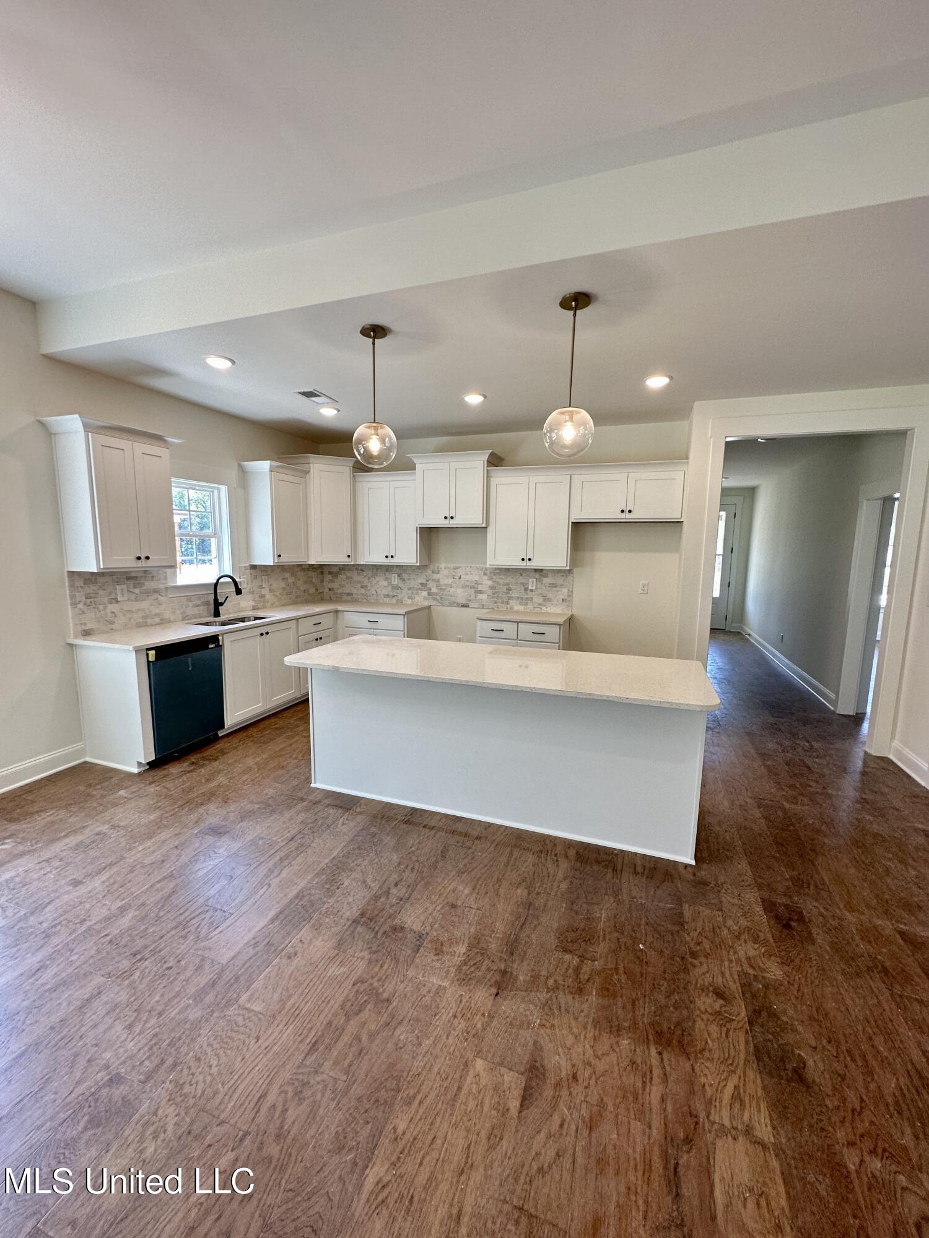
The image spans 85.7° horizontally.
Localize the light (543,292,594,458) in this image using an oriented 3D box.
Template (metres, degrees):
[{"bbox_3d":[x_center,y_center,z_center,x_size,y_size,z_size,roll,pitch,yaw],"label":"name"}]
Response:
[{"bbox_3d":[0.524,-1.167,2.449,0.250,0.752,0.250,4,8,19],"label":"light"}]

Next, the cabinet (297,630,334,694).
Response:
[{"bbox_3d":[-1.761,0.417,5.224,0.589,0.605,0.560,4,9,20],"label":"cabinet"}]

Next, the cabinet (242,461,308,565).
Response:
[{"bbox_3d":[-1.873,-1.031,5.039,0.350,0.958,0.570,4,9,20],"label":"cabinet"}]

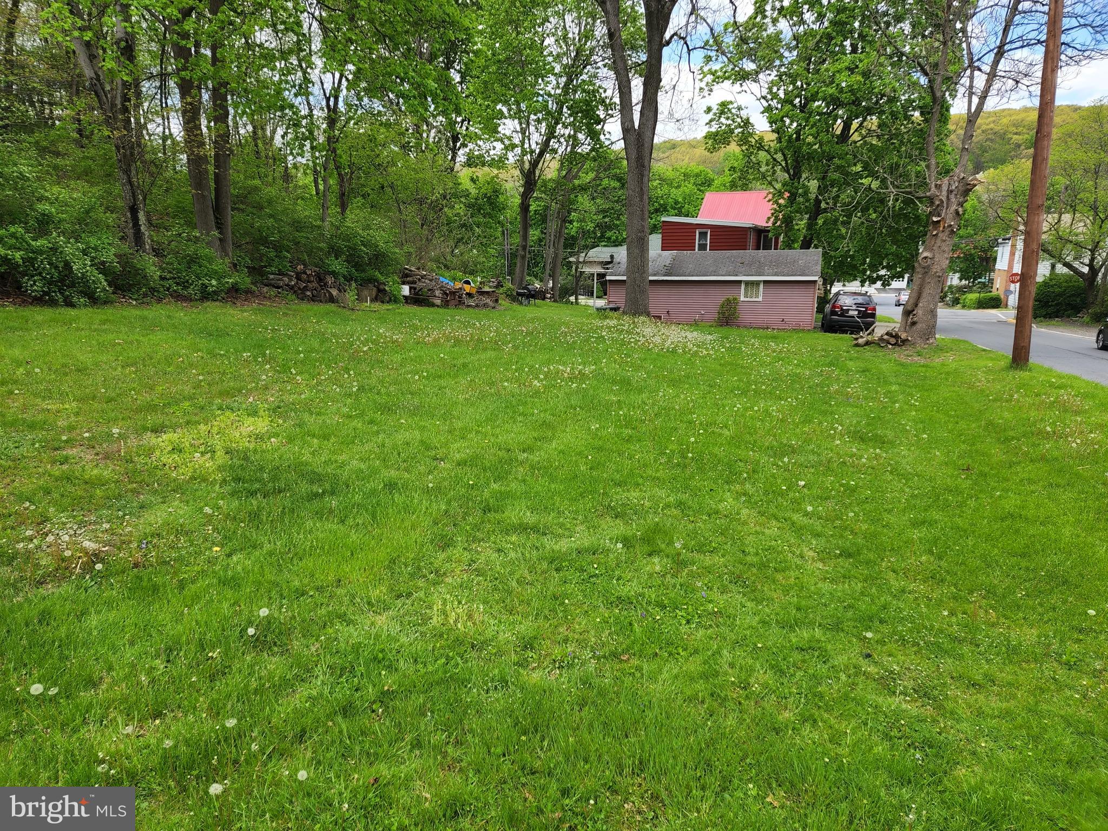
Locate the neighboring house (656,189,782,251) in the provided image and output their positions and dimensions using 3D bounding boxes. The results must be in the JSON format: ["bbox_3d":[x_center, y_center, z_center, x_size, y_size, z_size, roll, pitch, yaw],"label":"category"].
[{"bbox_3d":[10.863,-10.227,46.206,6.600,8.100,9.000,4,10,21],"label":"neighboring house"}]

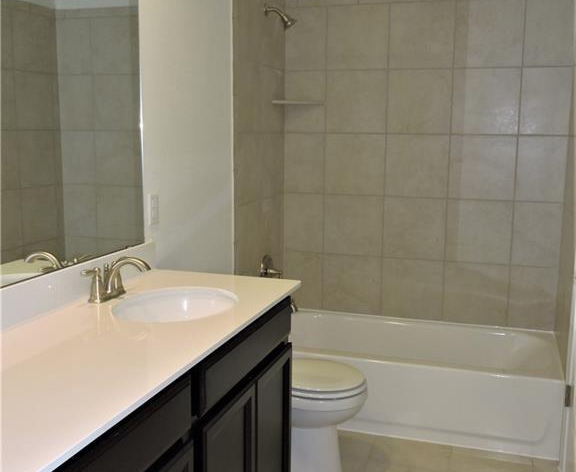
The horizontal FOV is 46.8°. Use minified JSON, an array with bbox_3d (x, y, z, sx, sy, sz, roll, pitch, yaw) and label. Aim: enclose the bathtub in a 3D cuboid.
[{"bbox_3d":[0.564,0.686,3.364,1.486,0.347,0.752,3,9,18],"label":"bathtub"}]

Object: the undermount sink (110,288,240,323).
[{"bbox_3d":[-0.330,0.269,1.980,0.355,0.150,0.420,3,9,18],"label":"undermount sink"}]

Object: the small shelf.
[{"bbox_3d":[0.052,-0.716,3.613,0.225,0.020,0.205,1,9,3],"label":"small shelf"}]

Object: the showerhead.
[{"bbox_3d":[-0.034,-1.101,3.349,0.166,0.130,0.070,3,9,18],"label":"showerhead"}]

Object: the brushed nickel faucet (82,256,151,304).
[{"bbox_3d":[-0.488,0.127,2.004,0.170,0.128,0.235,3,9,18],"label":"brushed nickel faucet"}]

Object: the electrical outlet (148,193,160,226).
[{"bbox_3d":[-0.476,-0.095,2.400,0.010,0.116,0.072,3,9,18],"label":"electrical outlet"}]

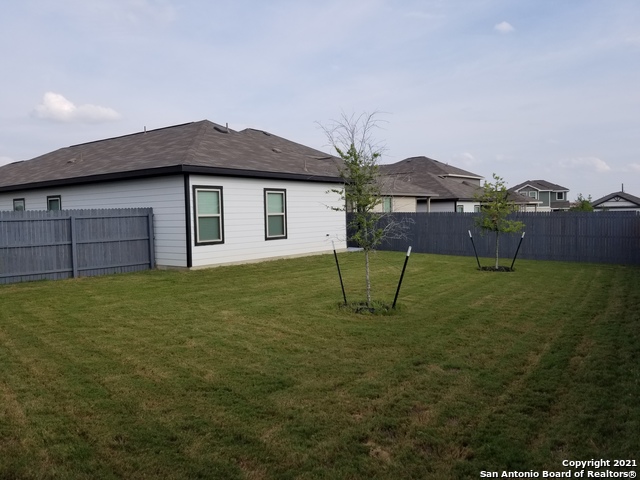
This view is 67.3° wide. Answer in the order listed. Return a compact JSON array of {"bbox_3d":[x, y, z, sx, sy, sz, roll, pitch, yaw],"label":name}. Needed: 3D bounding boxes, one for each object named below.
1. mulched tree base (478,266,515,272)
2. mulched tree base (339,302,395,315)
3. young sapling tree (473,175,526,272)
[{"bbox_3d":[5.595,0.880,15.194,1.130,0.100,1.130,-1,3,0],"label":"mulched tree base"},{"bbox_3d":[0.887,1.182,8.803,1.060,0.110,1.030,-1,3,0],"label":"mulched tree base"},{"bbox_3d":[5.599,-0.566,15.161,1.550,3.030,1.500,-1,3,0],"label":"young sapling tree"}]

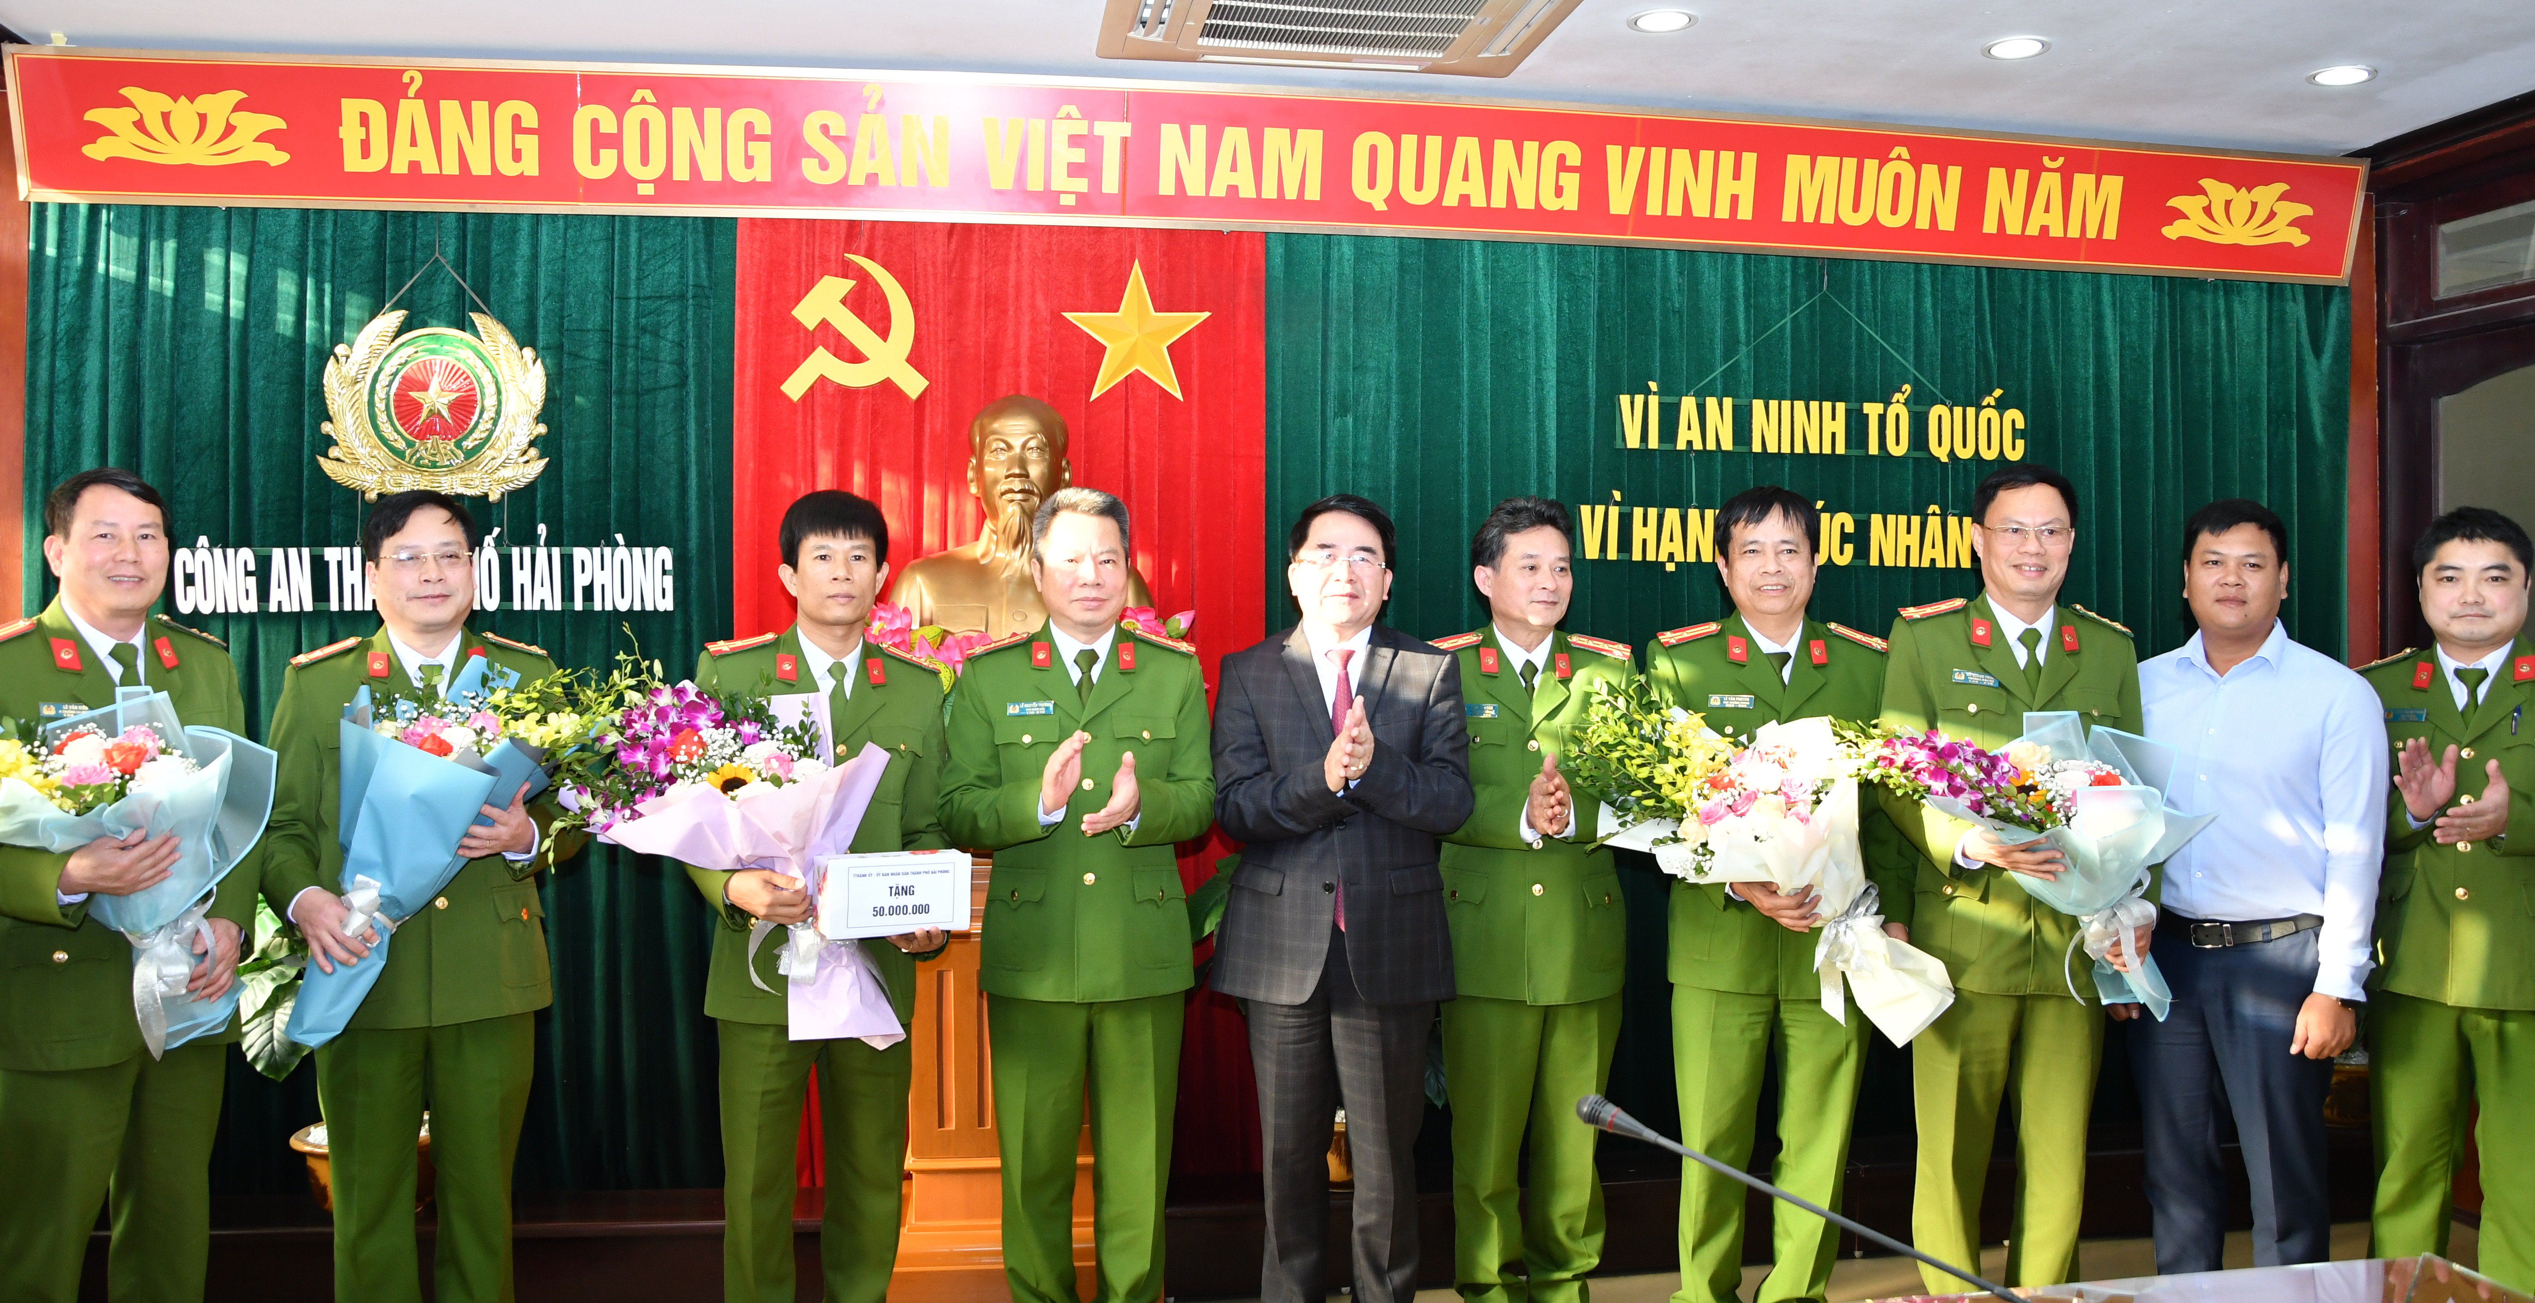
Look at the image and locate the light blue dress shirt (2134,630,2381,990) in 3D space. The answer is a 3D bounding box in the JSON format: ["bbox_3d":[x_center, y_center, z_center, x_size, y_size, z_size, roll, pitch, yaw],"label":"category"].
[{"bbox_3d":[2.050,0.330,3.950,0.560,0.810,0.310,1,1,29],"label":"light blue dress shirt"}]

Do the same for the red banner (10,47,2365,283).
[{"bbox_3d":[0.060,-1.065,4.220,5.230,0.315,0.060,0,14,-8],"label":"red banner"}]

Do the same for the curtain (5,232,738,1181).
[{"bbox_3d":[-1.875,0.060,4.055,1.450,2.230,0.150,0,1,-8],"label":"curtain"}]

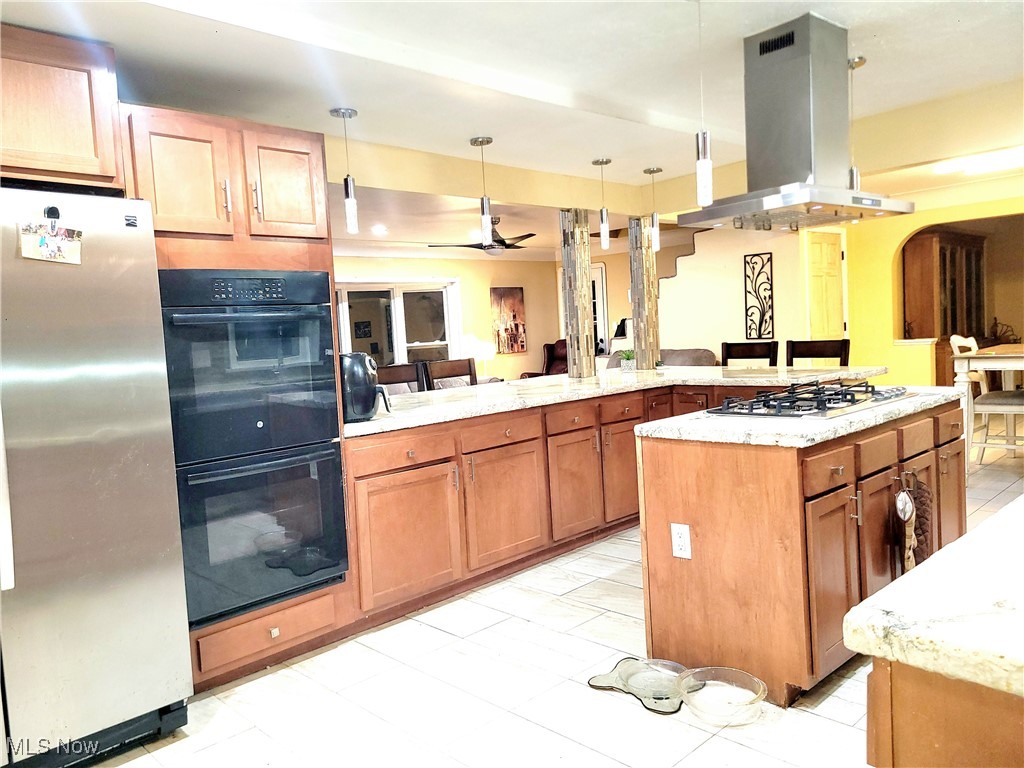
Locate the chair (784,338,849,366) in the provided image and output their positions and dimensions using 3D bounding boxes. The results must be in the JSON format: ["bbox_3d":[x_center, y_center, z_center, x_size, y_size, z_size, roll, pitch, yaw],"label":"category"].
[{"bbox_3d":[2.111,0.235,5.668,0.560,1.080,0.500,-6,5,-37],"label":"chair"}]

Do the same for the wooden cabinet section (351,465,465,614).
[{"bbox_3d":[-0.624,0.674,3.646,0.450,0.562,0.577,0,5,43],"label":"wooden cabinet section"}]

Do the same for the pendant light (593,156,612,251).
[{"bbox_3d":[0.608,-1.174,5.066,0.122,0.570,0.122,-3,4,0],"label":"pendant light"}]

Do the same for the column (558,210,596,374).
[{"bbox_3d":[0.500,-0.686,5.800,0.145,1.247,0.145,1,6,43],"label":"column"}]

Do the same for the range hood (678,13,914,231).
[{"bbox_3d":[1.169,-1.067,3.197,0.830,0.760,0.610,-7,5,-42],"label":"range hood"}]

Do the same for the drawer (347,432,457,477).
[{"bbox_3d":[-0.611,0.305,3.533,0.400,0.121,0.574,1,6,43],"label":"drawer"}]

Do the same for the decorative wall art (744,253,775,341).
[{"bbox_3d":[2.411,-0.849,7.496,0.030,0.830,0.295,-7,5,-44],"label":"decorative wall art"}]

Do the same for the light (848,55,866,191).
[{"bbox_3d":[1.618,-1.141,3.637,0.133,0.741,0.133,-7,5,-42],"label":"light"}]

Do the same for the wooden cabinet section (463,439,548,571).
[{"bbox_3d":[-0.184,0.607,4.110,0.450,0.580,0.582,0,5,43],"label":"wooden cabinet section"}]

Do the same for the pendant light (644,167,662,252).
[{"bbox_3d":[1.083,-1.316,5.834,0.133,0.601,0.133,1,6,43],"label":"pendant light"}]

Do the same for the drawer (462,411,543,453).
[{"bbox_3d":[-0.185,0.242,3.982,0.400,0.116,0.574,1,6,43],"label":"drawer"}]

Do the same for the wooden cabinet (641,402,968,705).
[{"bbox_3d":[1.260,0.540,3.171,1.533,0.899,0.664,-7,5,-42],"label":"wooden cabinet"}]

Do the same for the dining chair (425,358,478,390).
[{"bbox_3d":[-0.283,0.345,6.144,0.480,1.080,0.560,-7,5,-44],"label":"dining chair"}]

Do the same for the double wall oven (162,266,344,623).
[{"bbox_3d":[-1.172,0.213,3.173,0.670,1.300,0.620,-7,5,-44],"label":"double wall oven"}]

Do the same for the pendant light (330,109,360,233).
[{"bbox_3d":[-0.830,-1.069,3.890,0.133,0.595,0.133,1,6,43],"label":"pendant light"}]

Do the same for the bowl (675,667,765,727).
[{"bbox_3d":[0.692,1.032,2.543,0.285,0.075,0.285,-3,4,0],"label":"bowl"}]

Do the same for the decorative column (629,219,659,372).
[{"bbox_3d":[1.052,-0.716,6.142,0.145,1.210,0.145,-7,5,-44],"label":"decorative column"}]

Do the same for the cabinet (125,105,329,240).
[{"bbox_3d":[-1.252,-0.785,3.119,0.770,0.436,0.600,-7,5,-44],"label":"cabinet"}]

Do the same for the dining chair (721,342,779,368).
[{"bbox_3d":[1.762,0.222,5.944,0.450,1.081,0.500,1,6,43],"label":"dining chair"}]

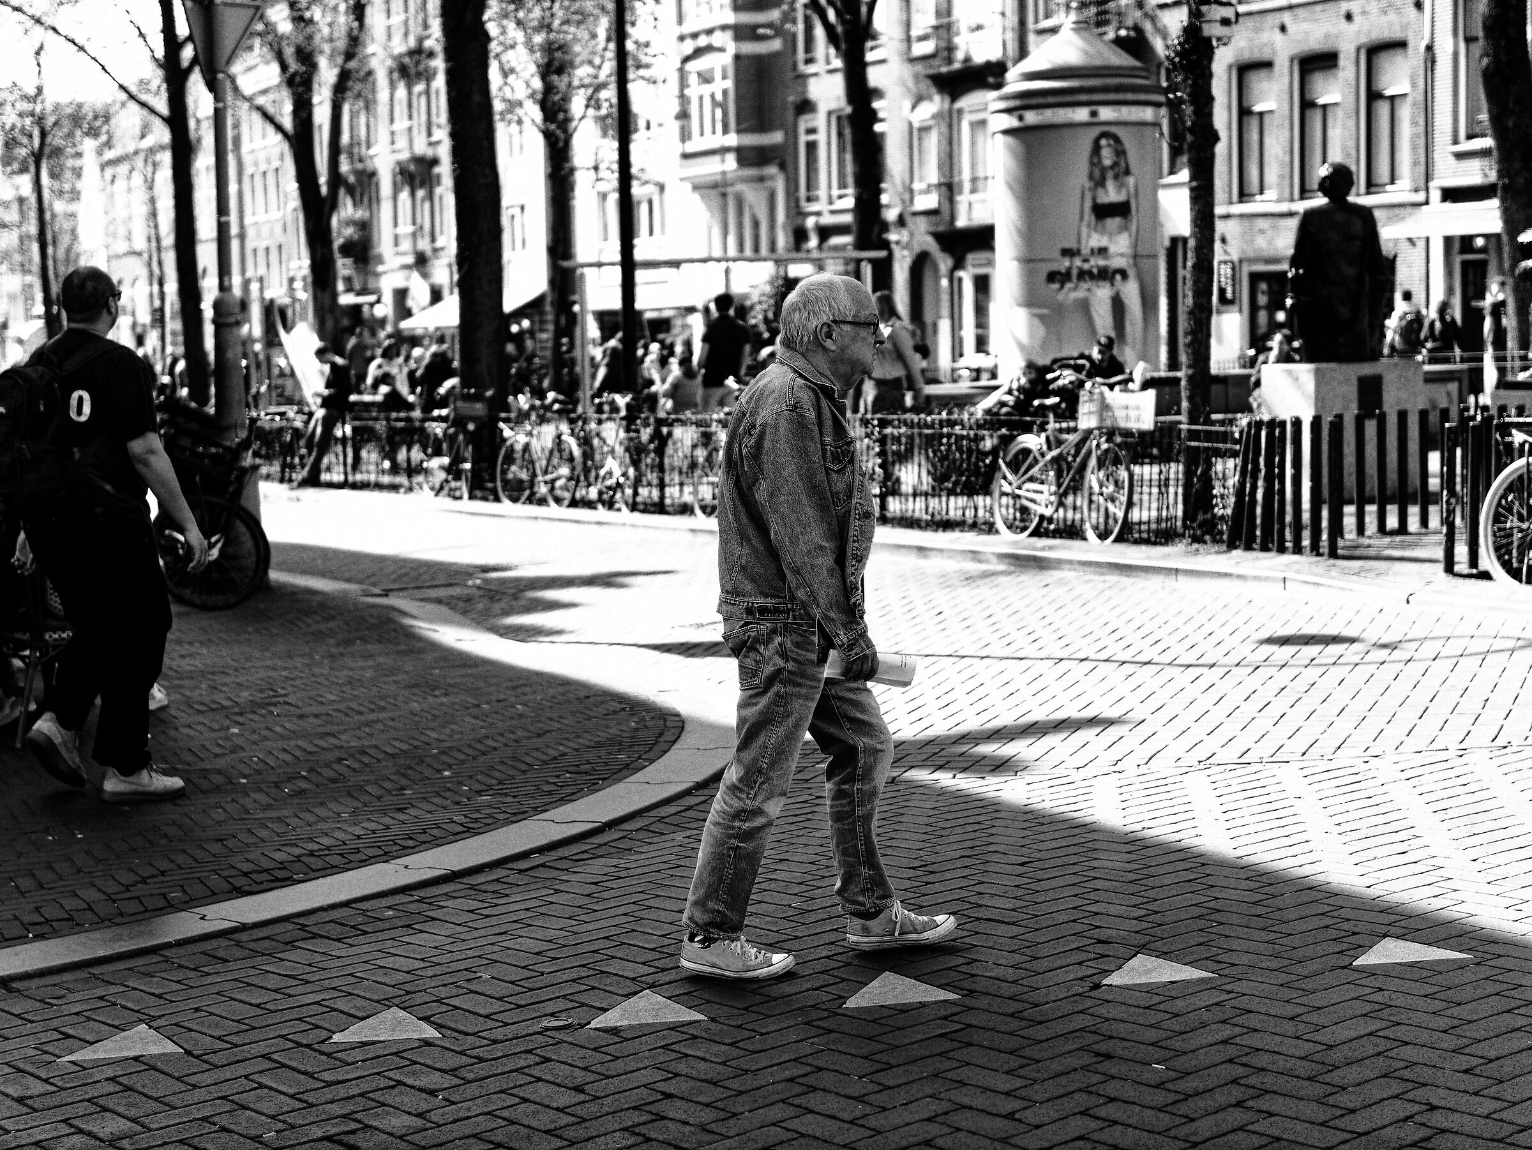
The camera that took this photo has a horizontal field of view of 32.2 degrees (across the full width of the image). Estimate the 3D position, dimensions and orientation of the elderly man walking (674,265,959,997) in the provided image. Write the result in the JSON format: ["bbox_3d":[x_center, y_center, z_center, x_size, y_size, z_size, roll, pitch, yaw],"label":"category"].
[{"bbox_3d":[0.110,0.118,6.484,0.680,1.695,0.520,-2,6,-4],"label":"elderly man walking"}]

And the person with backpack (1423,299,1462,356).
[{"bbox_3d":[9.166,-2.900,35.910,0.400,1.650,0.480,4,8,45],"label":"person with backpack"}]

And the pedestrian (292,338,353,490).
[{"bbox_3d":[-5.209,-1.891,31.200,0.600,1.700,0.500,-4,6,-28],"label":"pedestrian"}]

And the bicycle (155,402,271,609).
[{"bbox_3d":[-3.504,-0.445,16.466,0.660,1.200,1.650,-3,5,-20],"label":"bicycle"}]

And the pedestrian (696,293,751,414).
[{"bbox_3d":[-0.399,-1.747,24.949,0.520,1.800,0.380,-1,6,3],"label":"pedestrian"}]

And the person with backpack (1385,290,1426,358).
[{"bbox_3d":[9.616,-3.424,40.000,0.550,1.740,0.420,-2,5,-12],"label":"person with backpack"}]

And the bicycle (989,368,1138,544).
[{"bbox_3d":[2.127,-0.802,18.918,0.600,1.130,1.830,-4,6,-28],"label":"bicycle"}]

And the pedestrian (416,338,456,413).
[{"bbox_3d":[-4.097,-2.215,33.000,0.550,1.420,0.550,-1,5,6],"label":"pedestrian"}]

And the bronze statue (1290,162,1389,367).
[{"bbox_3d":[4.554,-2.487,21.168,0.750,1.573,0.600,-4,6,-25],"label":"bronze statue"}]

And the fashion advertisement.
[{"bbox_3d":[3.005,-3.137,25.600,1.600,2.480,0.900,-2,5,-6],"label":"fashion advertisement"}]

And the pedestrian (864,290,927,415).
[{"bbox_3d":[1.113,-1.587,22.757,0.500,1.700,0.450,3,7,40],"label":"pedestrian"}]

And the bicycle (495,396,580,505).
[{"bbox_3d":[-2.067,-1.089,24.207,0.600,1.080,1.800,-5,7,-32],"label":"bicycle"}]

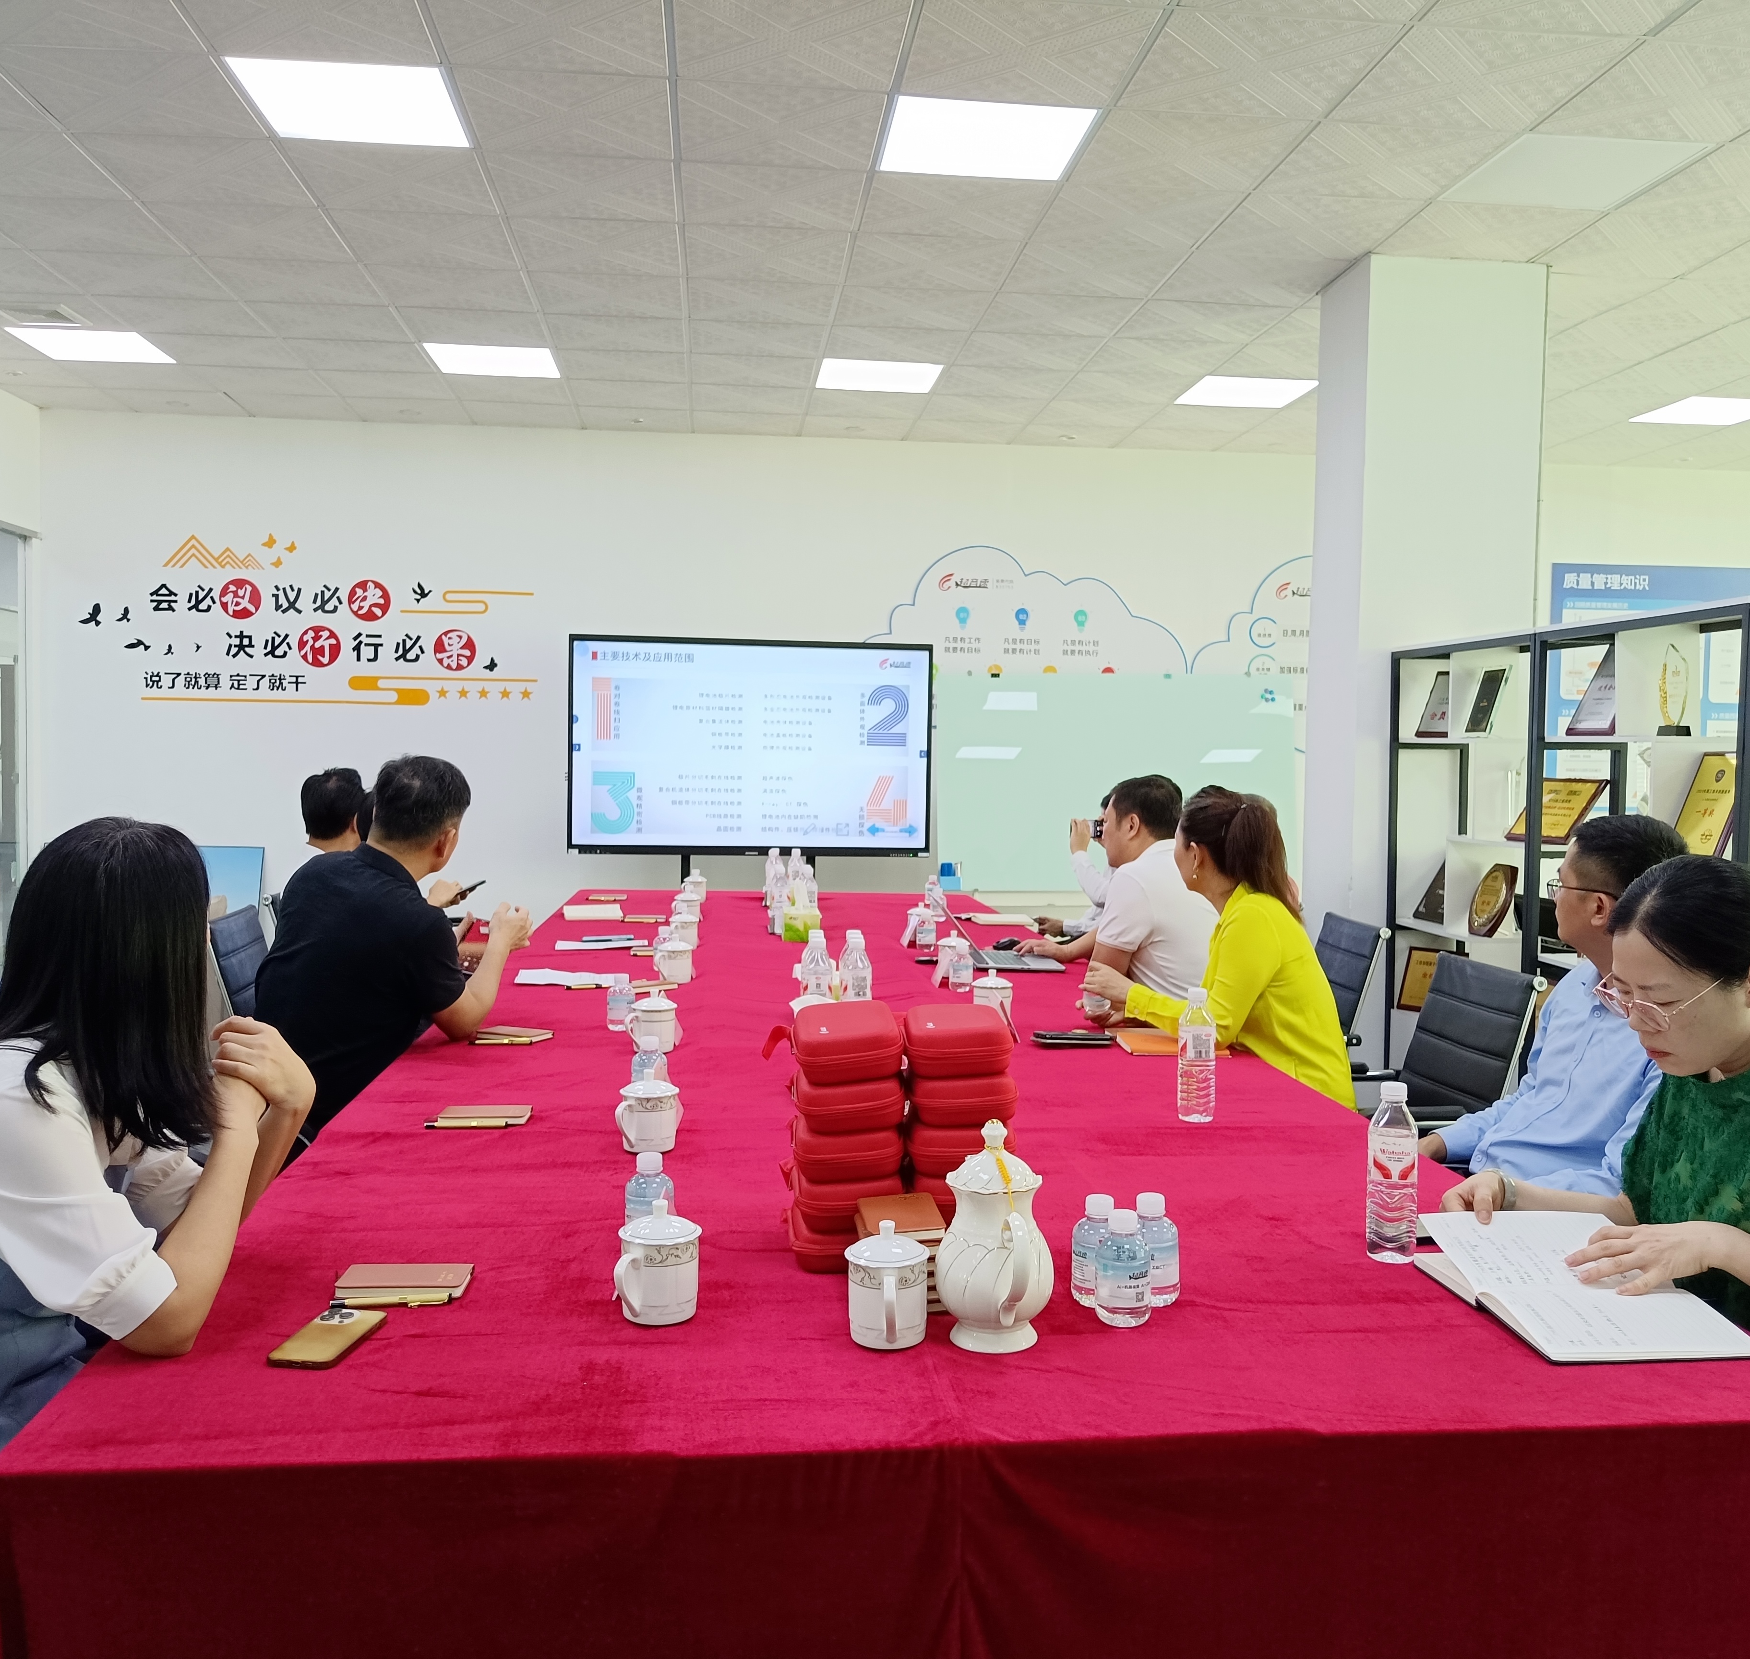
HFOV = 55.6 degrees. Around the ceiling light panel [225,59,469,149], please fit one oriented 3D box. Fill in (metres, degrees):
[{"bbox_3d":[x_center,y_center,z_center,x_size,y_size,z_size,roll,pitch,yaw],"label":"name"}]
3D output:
[{"bbox_3d":[-1.469,-2.054,4.686,0.597,0.030,0.597,1,2,-6],"label":"ceiling light panel"}]

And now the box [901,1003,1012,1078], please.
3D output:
[{"bbox_3d":[0.100,0.264,2.106,0.138,0.060,0.170,1,2,-4],"label":"box"}]

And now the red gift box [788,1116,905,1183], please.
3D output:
[{"bbox_3d":[-0.037,0.382,2.047,0.138,0.060,0.170,1,2,-5],"label":"red gift box"}]

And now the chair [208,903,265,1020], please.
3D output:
[{"bbox_3d":[-1.178,0.704,3.733,0.620,0.990,0.570,1,2,-6],"label":"chair"}]

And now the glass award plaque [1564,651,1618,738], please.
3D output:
[{"bbox_3d":[2.125,-0.402,4.772,0.025,0.290,0.220,26,-3,-12],"label":"glass award plaque"}]

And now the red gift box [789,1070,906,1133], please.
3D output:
[{"bbox_3d":[-0.035,0.343,2.164,0.134,0.060,0.200,-4,3,-2],"label":"red gift box"}]

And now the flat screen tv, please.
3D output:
[{"bbox_3d":[-0.654,-0.438,8.950,1.950,1.155,0.090,1,2,-9],"label":"flat screen tv"}]

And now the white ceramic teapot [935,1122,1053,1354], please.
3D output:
[{"bbox_3d":[0.129,0.432,1.804,0.126,0.231,0.219,0,2,-18],"label":"white ceramic teapot"}]

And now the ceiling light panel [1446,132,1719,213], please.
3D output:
[{"bbox_3d":[2.113,-1.997,5.039,0.597,0.030,0.597,1,2,-6],"label":"ceiling light panel"}]

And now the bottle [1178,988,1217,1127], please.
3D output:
[{"bbox_3d":[0.566,0.397,2.912,0.065,0.222,0.065,1,2,-6],"label":"bottle"}]

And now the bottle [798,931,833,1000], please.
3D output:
[{"bbox_3d":[-0.128,0.365,3.732,0.067,0.235,0.067,1,2,-2],"label":"bottle"}]

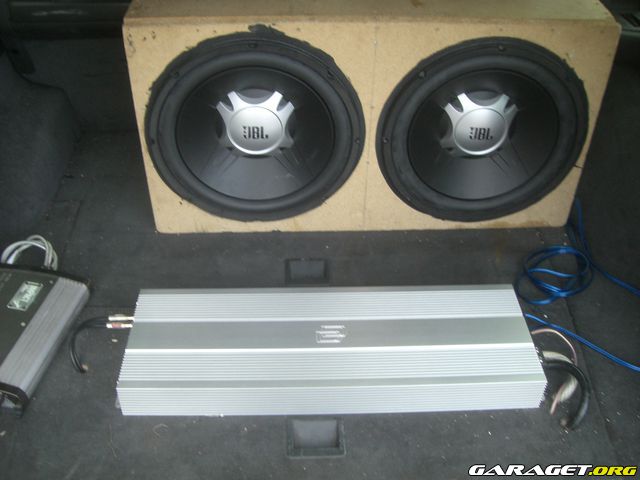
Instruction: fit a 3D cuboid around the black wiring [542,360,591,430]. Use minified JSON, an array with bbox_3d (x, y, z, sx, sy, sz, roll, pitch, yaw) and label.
[{"bbox_3d":[0.373,0.234,1.056,0.071,0.040,0.102,-1,38,-2],"label":"black wiring"}]

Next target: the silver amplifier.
[{"bbox_3d":[0.017,0.168,1.119,0.625,0.060,0.211,-1,38,-2],"label":"silver amplifier"}]

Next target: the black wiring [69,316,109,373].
[{"bbox_3d":[-0.373,0.169,1.132,0.055,0.036,0.089,-1,38,-2],"label":"black wiring"}]

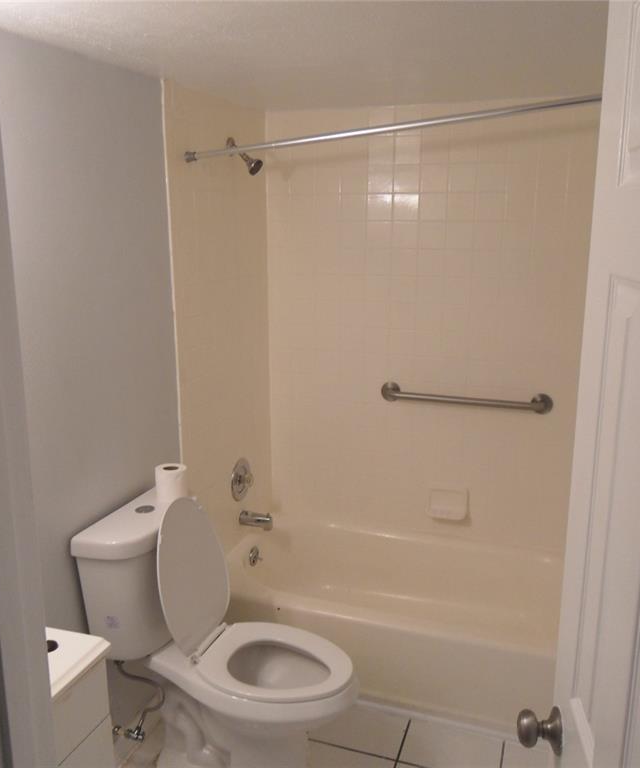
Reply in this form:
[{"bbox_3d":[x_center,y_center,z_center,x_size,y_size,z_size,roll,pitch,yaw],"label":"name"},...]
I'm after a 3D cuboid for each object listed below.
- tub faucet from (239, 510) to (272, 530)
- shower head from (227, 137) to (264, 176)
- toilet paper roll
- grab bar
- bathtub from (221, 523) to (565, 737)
[{"bbox_3d":[-0.264,0.577,3.009,0.138,0.072,0.055,5,16,19],"label":"tub faucet"},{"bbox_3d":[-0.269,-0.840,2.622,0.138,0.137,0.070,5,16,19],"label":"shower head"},{"bbox_3d":[-0.452,0.307,2.177,0.097,0.105,0.097,5,16,19],"label":"toilet paper roll"},{"bbox_3d":[0.575,0.063,2.868,0.695,0.082,0.077,5,16,19],"label":"grab bar"},{"bbox_3d":[0.366,0.885,2.788,1.520,0.325,0.757,5,16,19],"label":"bathtub"}]

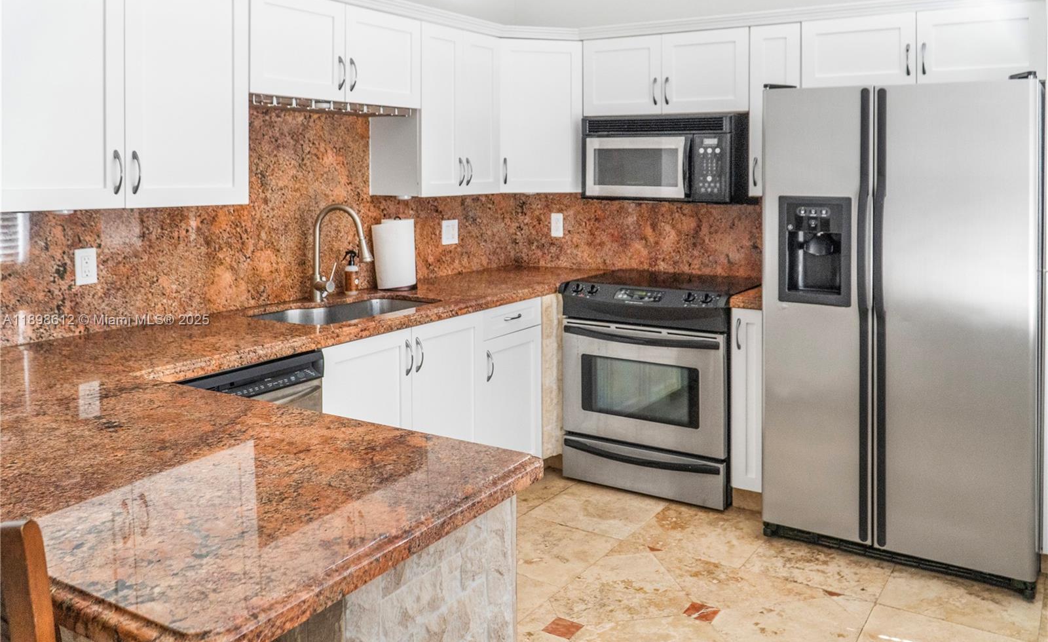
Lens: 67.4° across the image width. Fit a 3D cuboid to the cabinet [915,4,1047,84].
[{"bbox_3d":[1.888,-1.116,3.239,0.451,0.304,0.316,6,11,33],"label":"cabinet"}]

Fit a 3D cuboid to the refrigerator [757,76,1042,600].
[{"bbox_3d":[1.512,-0.013,3.122,0.925,1.785,0.810,6,11,33],"label":"refrigerator"}]

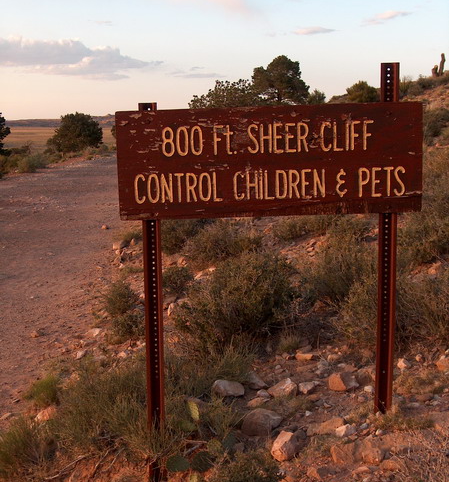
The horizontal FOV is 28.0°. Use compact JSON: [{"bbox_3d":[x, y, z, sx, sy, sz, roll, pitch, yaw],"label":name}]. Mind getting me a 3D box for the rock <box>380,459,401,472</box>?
[{"bbox_3d":[0.671,0.908,3.642,0.080,0.037,0.060,0,8,0],"label":"rock"}]

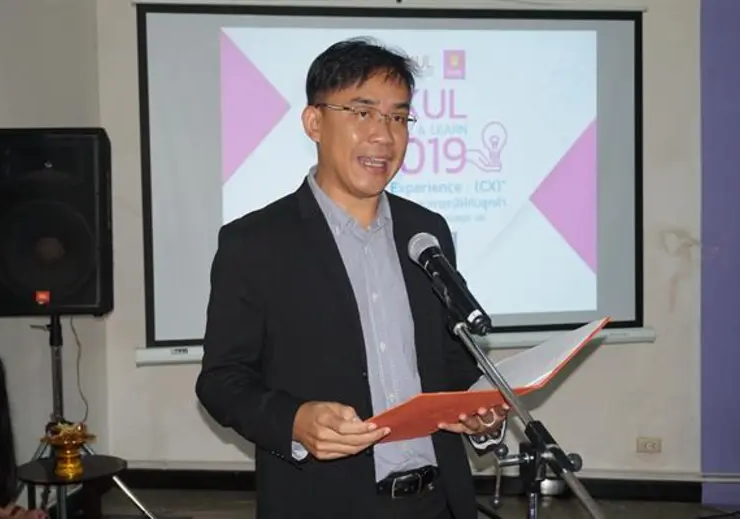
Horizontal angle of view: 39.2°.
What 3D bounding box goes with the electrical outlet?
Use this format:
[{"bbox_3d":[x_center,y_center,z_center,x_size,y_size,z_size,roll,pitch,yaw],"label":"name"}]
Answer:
[{"bbox_3d":[1.315,0.877,4.900,0.118,0.073,0.015,-1,3,8],"label":"electrical outlet"}]

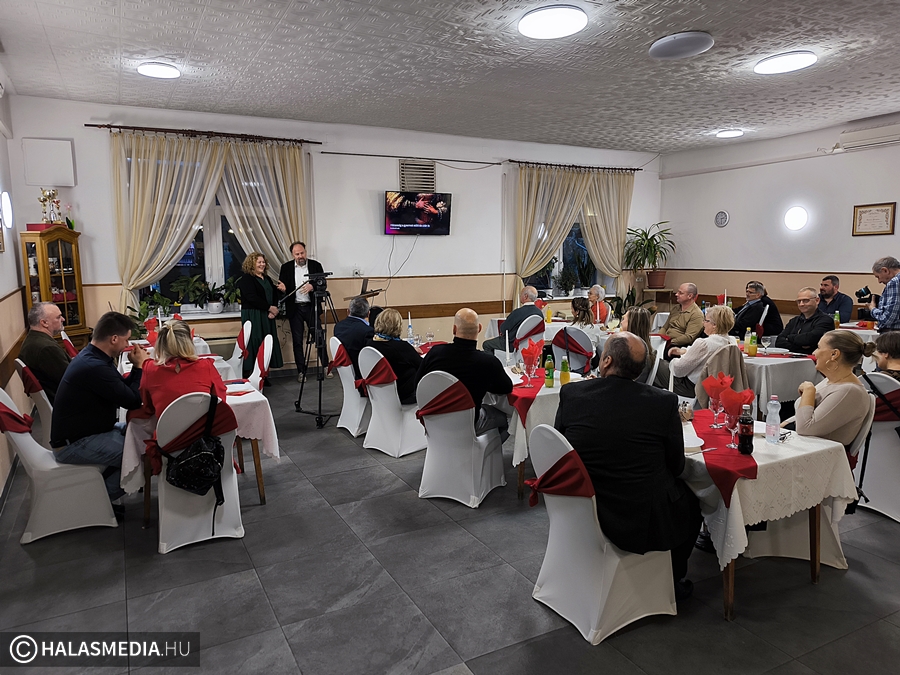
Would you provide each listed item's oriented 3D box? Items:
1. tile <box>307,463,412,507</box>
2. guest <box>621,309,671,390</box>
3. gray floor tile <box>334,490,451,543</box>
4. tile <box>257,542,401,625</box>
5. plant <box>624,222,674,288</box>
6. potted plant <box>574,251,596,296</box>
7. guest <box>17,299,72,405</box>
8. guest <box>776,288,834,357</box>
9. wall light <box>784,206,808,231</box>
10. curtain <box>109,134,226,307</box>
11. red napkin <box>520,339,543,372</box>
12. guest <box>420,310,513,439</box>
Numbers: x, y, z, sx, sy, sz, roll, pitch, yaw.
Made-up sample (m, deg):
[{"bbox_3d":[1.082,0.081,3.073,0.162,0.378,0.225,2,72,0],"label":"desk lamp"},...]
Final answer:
[{"bbox_3d":[-0.657,1.077,4.566,0.600,0.010,0.600,-4,8,-27],"label":"tile"},{"bbox_3d":[1.396,0.329,5.324,0.760,1.190,0.500,2,8,21],"label":"guest"},{"bbox_3d":[-0.376,1.132,3.980,0.600,0.010,0.600,-5,9,-28],"label":"gray floor tile"},{"bbox_3d":[-0.624,1.237,3.170,0.600,0.010,0.600,-5,9,-28],"label":"tile"},{"bbox_3d":[3.449,-1.425,10.761,0.900,1.160,0.880,-5,9,-28],"label":"plant"},{"bbox_3d":[2.401,-1.133,11.062,0.370,0.800,0.350,0,8,0],"label":"potted plant"},{"bbox_3d":[-2.771,0.392,4.636,0.760,1.310,0.520,-7,10,-39],"label":"guest"},{"bbox_3d":[3.143,0.204,5.645,0.750,1.310,0.550,-7,10,-39],"label":"guest"},{"bbox_3d":[5.049,-1.727,9.051,0.090,0.350,0.350,-5,9,-27],"label":"wall light"},{"bbox_3d":[-3.267,-1.277,7.560,1.310,2.240,0.140,-4,9,-28],"label":"curtain"},{"bbox_3d":[0.541,0.120,4.170,0.140,0.220,0.140,-5,9,-27],"label":"red napkin"},{"bbox_3d":[0.160,0.407,4.440,0.580,1.280,0.800,3,8,26],"label":"guest"}]

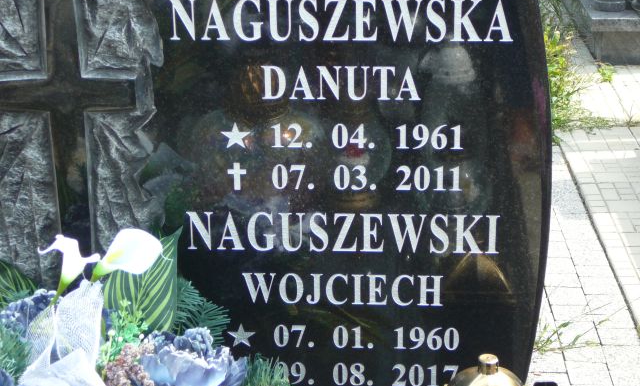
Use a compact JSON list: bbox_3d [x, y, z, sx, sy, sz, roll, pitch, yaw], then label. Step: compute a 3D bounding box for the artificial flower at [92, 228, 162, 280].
[{"bbox_3d":[-0.213,0.069,1.550,0.085,0.055,0.048,-32,-2,11],"label":"artificial flower"}]

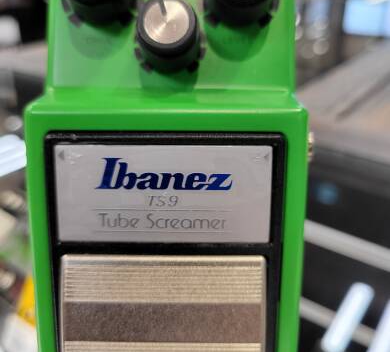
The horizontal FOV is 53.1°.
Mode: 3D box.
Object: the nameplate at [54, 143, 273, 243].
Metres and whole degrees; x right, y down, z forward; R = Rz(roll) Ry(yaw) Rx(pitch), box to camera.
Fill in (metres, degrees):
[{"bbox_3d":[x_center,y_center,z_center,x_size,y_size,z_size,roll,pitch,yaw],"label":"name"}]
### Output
[{"bbox_3d":[-0.008,0.005,0.099,0.054,0.025,0.002,0,8,0],"label":"nameplate"}]

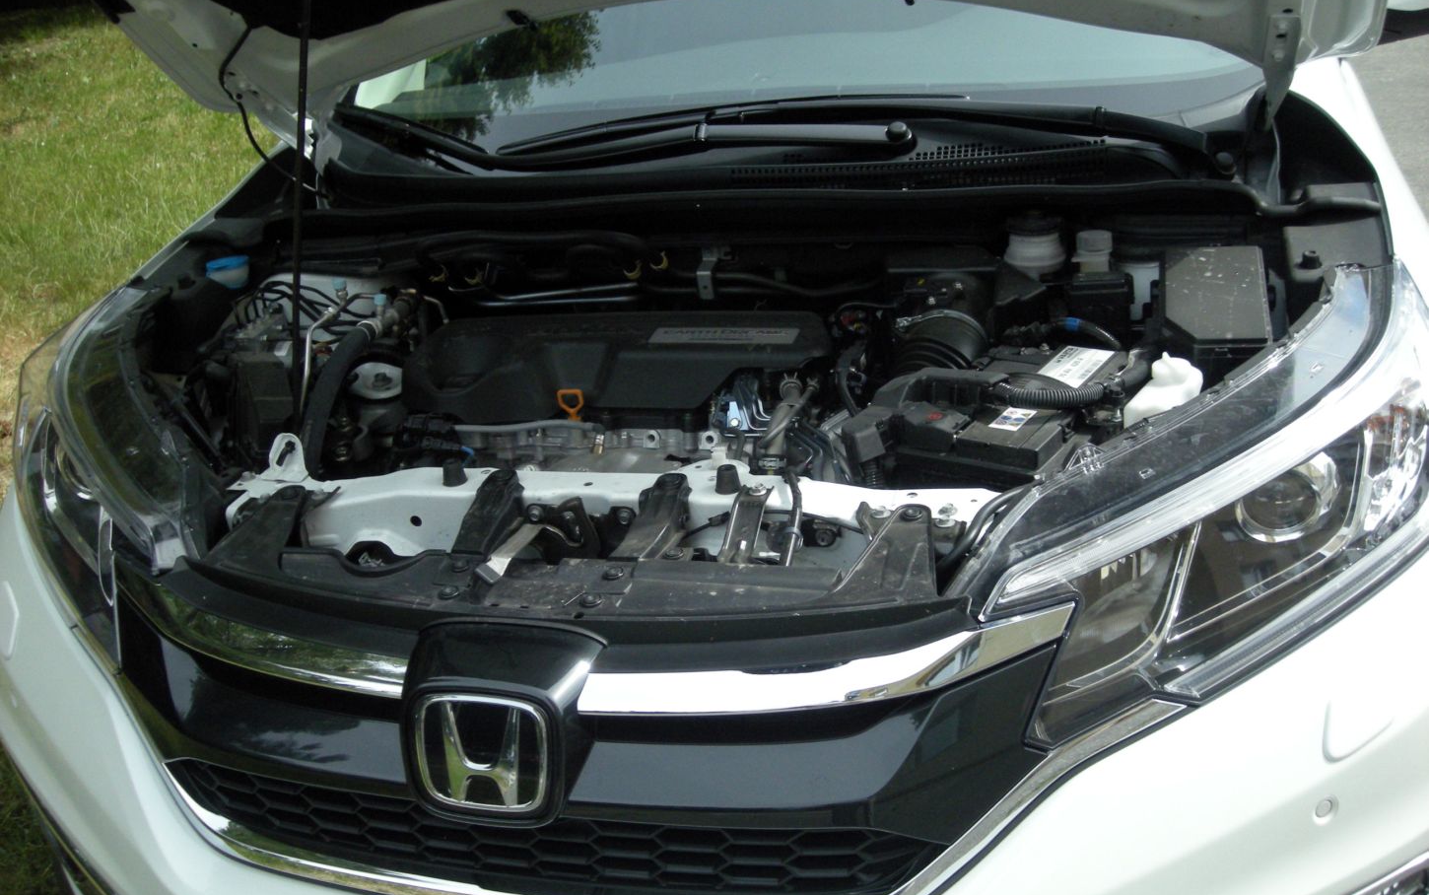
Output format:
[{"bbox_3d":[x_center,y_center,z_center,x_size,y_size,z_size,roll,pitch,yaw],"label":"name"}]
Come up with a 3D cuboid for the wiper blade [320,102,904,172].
[{"bbox_3d":[-0.201,-0.434,2.012,0.965,0.085,0.165,6,26,27],"label":"wiper blade"}]

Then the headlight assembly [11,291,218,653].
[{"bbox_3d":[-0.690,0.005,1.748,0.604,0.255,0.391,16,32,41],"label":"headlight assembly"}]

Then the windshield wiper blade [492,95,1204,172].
[{"bbox_3d":[0.170,-0.400,1.883,0.975,0.090,0.105,1,24,17],"label":"windshield wiper blade"}]

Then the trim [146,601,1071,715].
[{"bbox_3d":[-0.188,0.177,1.331,1.000,0.078,0.170,1,24,17],"label":"trim"}]

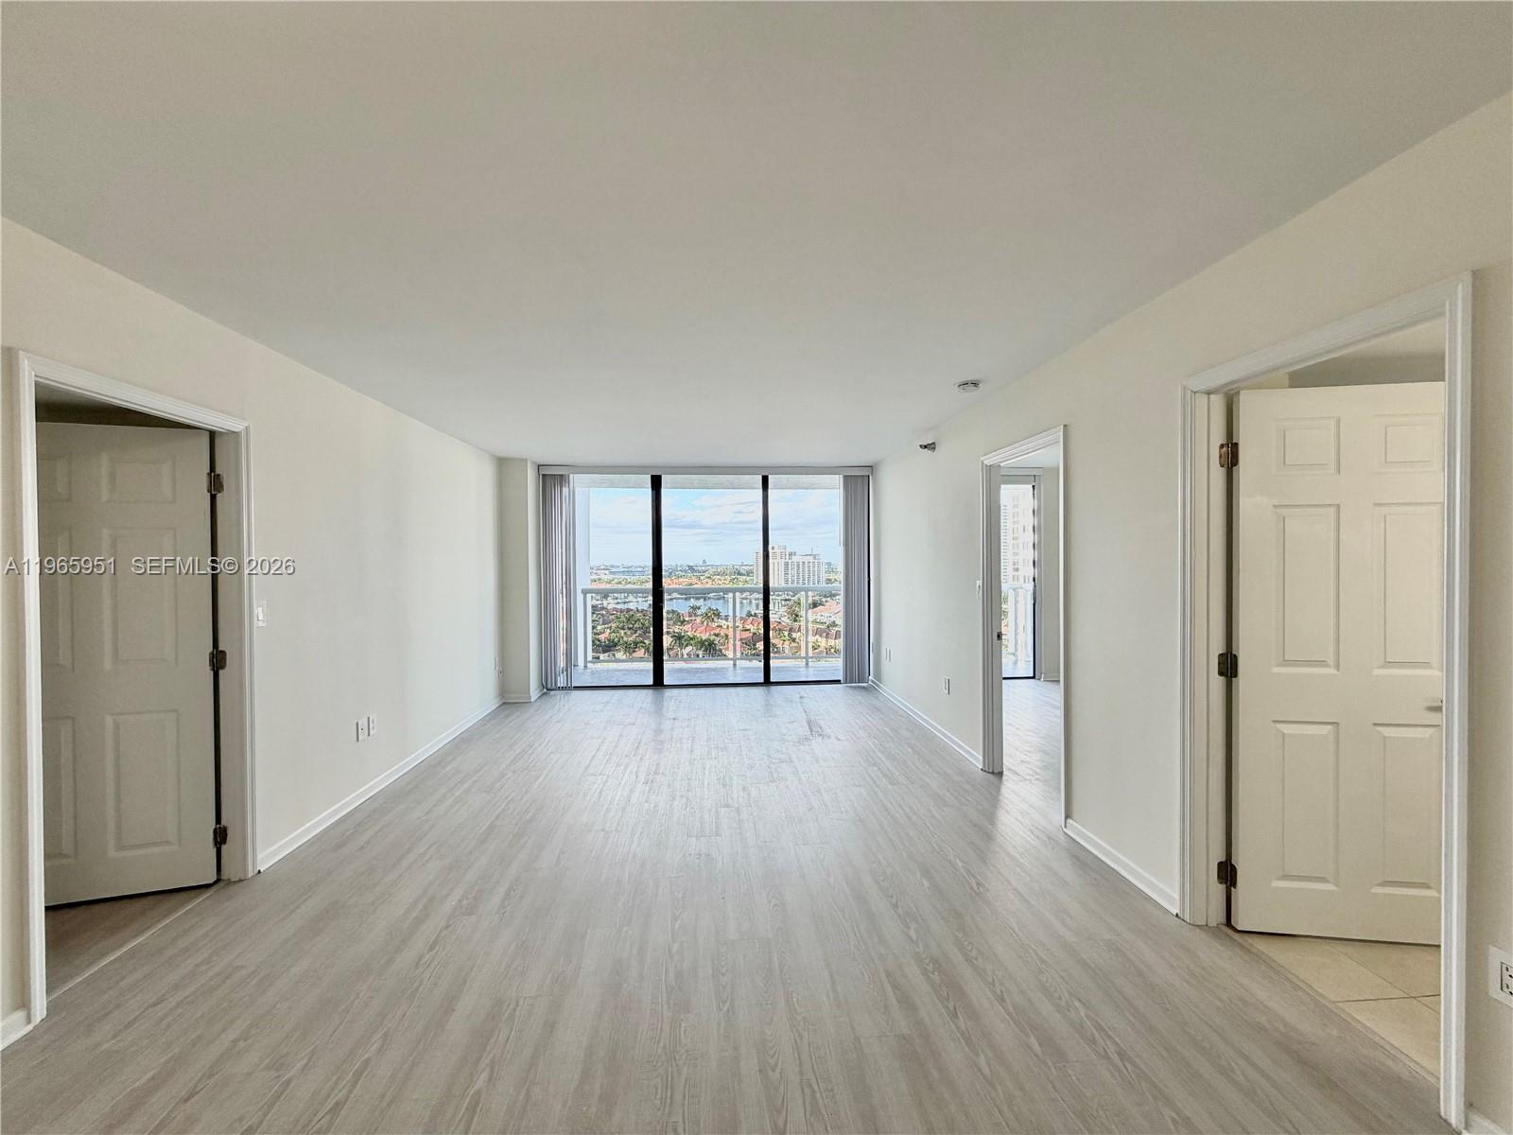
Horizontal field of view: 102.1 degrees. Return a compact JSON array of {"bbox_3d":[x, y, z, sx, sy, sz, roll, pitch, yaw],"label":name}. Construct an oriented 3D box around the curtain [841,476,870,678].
[{"bbox_3d":[1.113,0.136,6.870,0.300,2.330,0.100,-1,1,-4],"label":"curtain"}]

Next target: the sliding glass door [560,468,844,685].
[{"bbox_3d":[-0.507,0.134,6.863,3.400,2.390,0.100,-1,1,-4],"label":"sliding glass door"}]

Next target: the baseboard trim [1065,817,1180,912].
[{"bbox_3d":[1.628,1.331,2.779,0.018,0.077,0.755,-1,1,-4],"label":"baseboard trim"}]

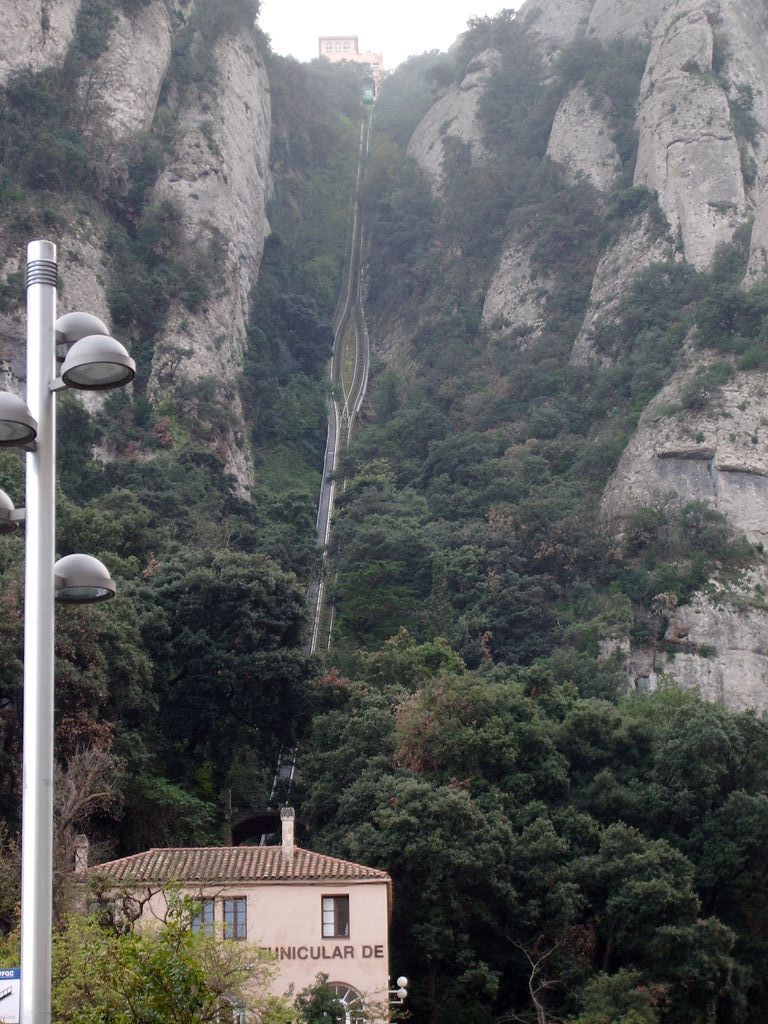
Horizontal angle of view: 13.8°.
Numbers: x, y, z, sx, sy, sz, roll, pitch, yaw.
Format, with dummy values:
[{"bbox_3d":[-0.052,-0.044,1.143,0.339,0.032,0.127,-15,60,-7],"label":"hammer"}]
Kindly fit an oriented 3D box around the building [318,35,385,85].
[{"bbox_3d":[-6.059,-84.799,604.993,12.320,11.870,10.000,-1,-18,1],"label":"building"}]

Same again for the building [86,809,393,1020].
[{"bbox_3d":[-4.884,14.336,105.178,10.470,8.610,6.500,-2,-18,2],"label":"building"}]

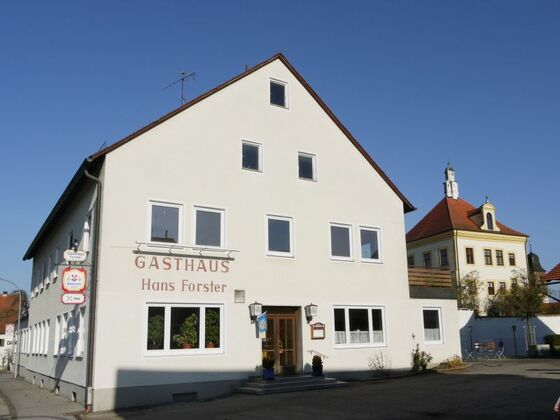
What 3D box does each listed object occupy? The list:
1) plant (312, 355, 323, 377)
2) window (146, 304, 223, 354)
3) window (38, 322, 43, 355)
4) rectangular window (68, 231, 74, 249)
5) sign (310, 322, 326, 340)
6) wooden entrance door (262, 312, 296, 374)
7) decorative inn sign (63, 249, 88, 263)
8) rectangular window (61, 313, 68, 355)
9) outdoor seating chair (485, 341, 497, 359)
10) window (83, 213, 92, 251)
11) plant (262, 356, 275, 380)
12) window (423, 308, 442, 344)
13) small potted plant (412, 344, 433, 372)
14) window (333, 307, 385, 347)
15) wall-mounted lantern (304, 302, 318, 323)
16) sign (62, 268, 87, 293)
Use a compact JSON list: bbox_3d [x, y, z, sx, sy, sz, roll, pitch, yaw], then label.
[{"bbox_3d":[1.256,5.208,15.693,0.359,0.681,0.359,-2,-15,0],"label":"plant"},{"bbox_3d":[-2.723,3.447,13.597,2.380,1.440,0.150,7,-17,-30],"label":"window"},{"bbox_3d":[-10.951,5.835,21.461,0.140,1.430,1.120,8,-18,-32],"label":"window"},{"bbox_3d":[-7.716,1.377,17.347,0.140,1.320,1.100,8,-18,-32],"label":"rectangular window"},{"bbox_3d":[1.372,4.338,16.774,0.639,0.592,0.100,8,-18,-32],"label":"sign"},{"bbox_3d":[-0.061,4.645,16.221,1.530,2.053,0.100,8,-18,-32],"label":"wooden entrance door"},{"bbox_3d":[-5.980,1.354,13.734,0.620,0.350,0.090,8,-18,-32],"label":"decorative inn sign"},{"bbox_3d":[-7.496,4.316,16.354,0.140,1.460,1.150,8,-18,-32],"label":"rectangular window"},{"bbox_3d":[9.817,6.497,21.891,0.460,0.860,0.500,-8,-17,22],"label":"outdoor seating chair"},{"bbox_3d":[-6.165,0.726,15.047,0.140,1.350,1.150,8,-18,-32],"label":"window"},{"bbox_3d":[-0.350,4.923,14.583,0.376,0.686,0.376,-2,-15,0],"label":"plant"},{"bbox_3d":[6.583,4.987,20.173,1.165,1.494,0.130,8,-18,-32],"label":"window"},{"bbox_3d":[5.317,5.540,17.502,0.600,0.970,0.500,7,-17,-30],"label":"small potted plant"},{"bbox_3d":[2.893,4.190,16.835,2.380,1.440,0.150,7,-17,-30],"label":"window"},{"bbox_3d":[1.122,3.647,16.615,0.380,0.697,0.420,8,-18,-32],"label":"wall-mounted lantern"},{"bbox_3d":[-6.203,2.133,14.176,0.669,0.730,0.100,8,-18,-32],"label":"sign"}]

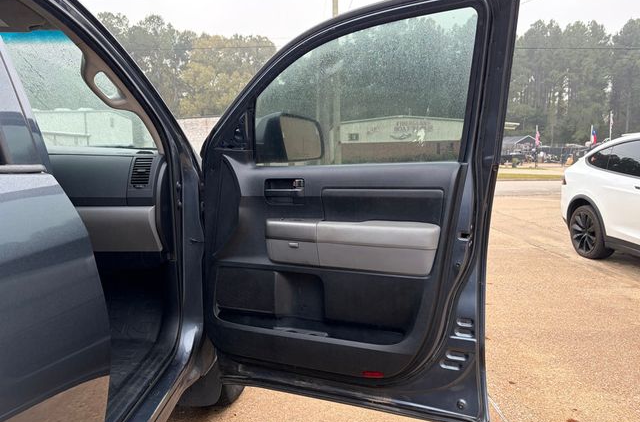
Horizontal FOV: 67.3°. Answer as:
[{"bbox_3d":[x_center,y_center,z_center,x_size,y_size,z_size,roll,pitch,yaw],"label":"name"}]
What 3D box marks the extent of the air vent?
[{"bbox_3d":[-0.709,-0.153,1.910,0.082,0.117,0.035,0,6,2],"label":"air vent"}]

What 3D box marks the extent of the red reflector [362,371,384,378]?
[{"bbox_3d":[0.174,0.529,1.555,0.073,0.020,0.012,3,7,23],"label":"red reflector"}]

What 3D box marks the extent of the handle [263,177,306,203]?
[{"bbox_3d":[-0.118,-0.070,1.600,0.147,0.083,0.040,3,7,23],"label":"handle"}]

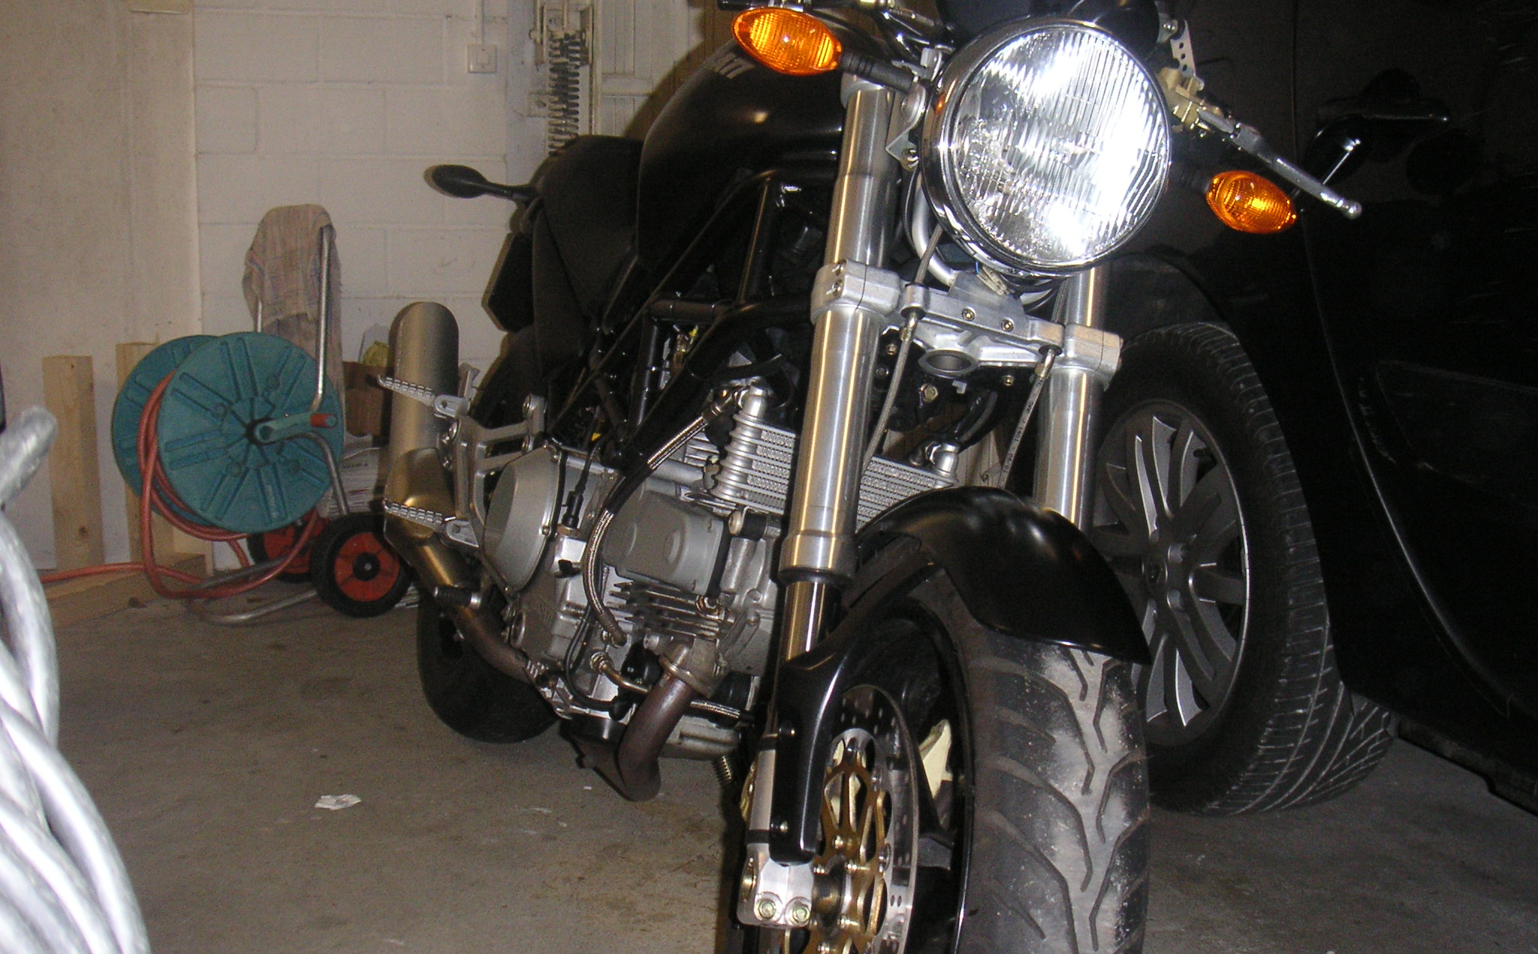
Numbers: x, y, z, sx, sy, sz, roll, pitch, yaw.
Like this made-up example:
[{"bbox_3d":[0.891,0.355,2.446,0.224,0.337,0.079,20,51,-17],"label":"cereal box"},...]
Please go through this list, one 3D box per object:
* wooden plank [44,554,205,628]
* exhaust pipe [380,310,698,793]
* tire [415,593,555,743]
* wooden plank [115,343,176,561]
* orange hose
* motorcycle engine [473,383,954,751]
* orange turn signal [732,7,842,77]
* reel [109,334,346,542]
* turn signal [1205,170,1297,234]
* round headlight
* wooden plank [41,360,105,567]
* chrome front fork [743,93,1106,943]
[{"bbox_3d":[-1.339,0.222,3.412,0.100,0.060,0.430,4,10,21],"label":"wooden plank"},{"bbox_3d":[-0.326,0.029,2.173,0.230,0.450,1.120,16,3,-21],"label":"exhaust pipe"},{"bbox_3d":[-0.373,0.098,2.608,0.178,0.630,0.630,16,3,-21],"label":"tire"},{"bbox_3d":[-1.338,-0.038,3.651,0.092,0.497,0.040,0,9,-6],"label":"wooden plank"},{"bbox_3d":[-1.130,0.012,3.310,0.560,0.450,0.390,0,9,-6],"label":"orange hose"},{"bbox_3d":[-0.086,0.103,1.874,0.400,0.440,0.570,16,3,-21],"label":"motorcycle engine"},{"bbox_3d":[0.015,-0.352,1.365,0.094,0.053,0.052,14,4,-15],"label":"orange turn signal"},{"bbox_3d":[-1.055,-0.090,3.260,0.375,0.375,0.290,-7,12,-39],"label":"reel"},{"bbox_3d":[0.419,-0.239,1.465,0.092,0.052,0.052,14,4,-15],"label":"turn signal"},{"bbox_3d":[0.207,-0.261,1.358,0.192,0.192,0.140,14,4,-15],"label":"round headlight"},{"bbox_3d":[-1.494,-0.027,3.644,0.105,0.472,0.040,0,9,-6],"label":"wooden plank"},{"bbox_3d":[0.143,0.021,1.391,0.272,0.720,0.120,14,-20,-15],"label":"chrome front fork"}]

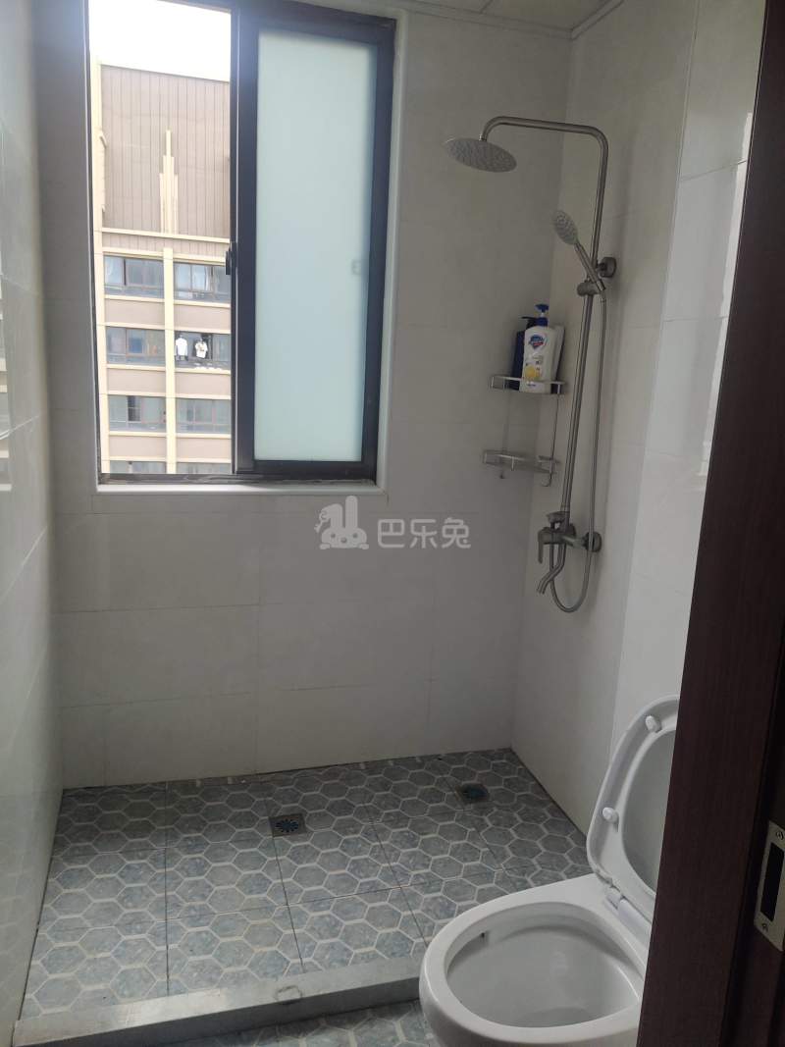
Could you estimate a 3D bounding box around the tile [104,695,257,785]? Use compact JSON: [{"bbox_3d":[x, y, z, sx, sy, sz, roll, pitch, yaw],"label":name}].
[{"bbox_3d":[-0.678,0.691,2.425,0.480,0.283,0.012,0,12,-18],"label":"tile"}]

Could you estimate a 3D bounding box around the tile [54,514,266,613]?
[{"bbox_3d":[-0.701,0.113,2.289,0.600,0.300,0.012,0,12,-18],"label":"tile"}]

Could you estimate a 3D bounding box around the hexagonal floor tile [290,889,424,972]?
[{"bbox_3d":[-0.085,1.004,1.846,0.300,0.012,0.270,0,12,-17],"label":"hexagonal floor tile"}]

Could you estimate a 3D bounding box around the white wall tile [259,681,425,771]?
[{"bbox_3d":[-0.165,0.691,2.594,0.600,0.290,0.012,0,12,-18],"label":"white wall tile"}]

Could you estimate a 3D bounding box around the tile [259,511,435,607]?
[{"bbox_3d":[-0.132,0.112,2.476,0.600,0.300,0.010,0,12,-16],"label":"tile"}]

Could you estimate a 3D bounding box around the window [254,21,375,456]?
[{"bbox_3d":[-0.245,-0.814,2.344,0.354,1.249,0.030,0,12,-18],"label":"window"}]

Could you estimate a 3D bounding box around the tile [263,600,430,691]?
[{"bbox_3d":[-0.148,0.402,2.535,0.600,0.300,0.012,0,12,-18],"label":"tile"}]

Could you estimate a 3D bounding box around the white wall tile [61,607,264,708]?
[{"bbox_3d":[-0.718,0.406,2.349,0.600,0.300,0.012,0,12,-18],"label":"white wall tile"}]

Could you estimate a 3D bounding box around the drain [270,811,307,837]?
[{"bbox_3d":[-0.313,0.907,2.264,0.100,0.012,0.100,0,12,-17],"label":"drain"}]

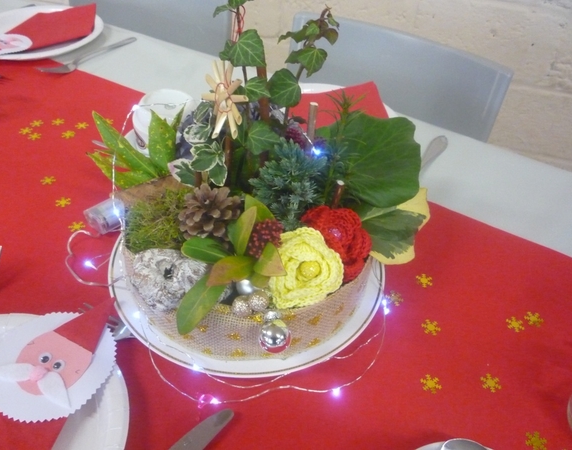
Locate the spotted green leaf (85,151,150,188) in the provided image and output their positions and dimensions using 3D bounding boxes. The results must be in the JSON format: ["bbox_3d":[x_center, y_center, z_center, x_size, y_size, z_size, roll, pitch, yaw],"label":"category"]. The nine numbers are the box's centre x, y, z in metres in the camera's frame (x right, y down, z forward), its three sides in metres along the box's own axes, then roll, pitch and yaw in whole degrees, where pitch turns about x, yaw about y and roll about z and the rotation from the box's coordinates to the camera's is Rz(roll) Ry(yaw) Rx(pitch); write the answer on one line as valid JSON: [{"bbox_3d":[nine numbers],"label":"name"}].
[{"bbox_3d":[-0.163,-0.053,0.506,0.066,0.014,0.030,23,85,5],"label":"spotted green leaf"}]

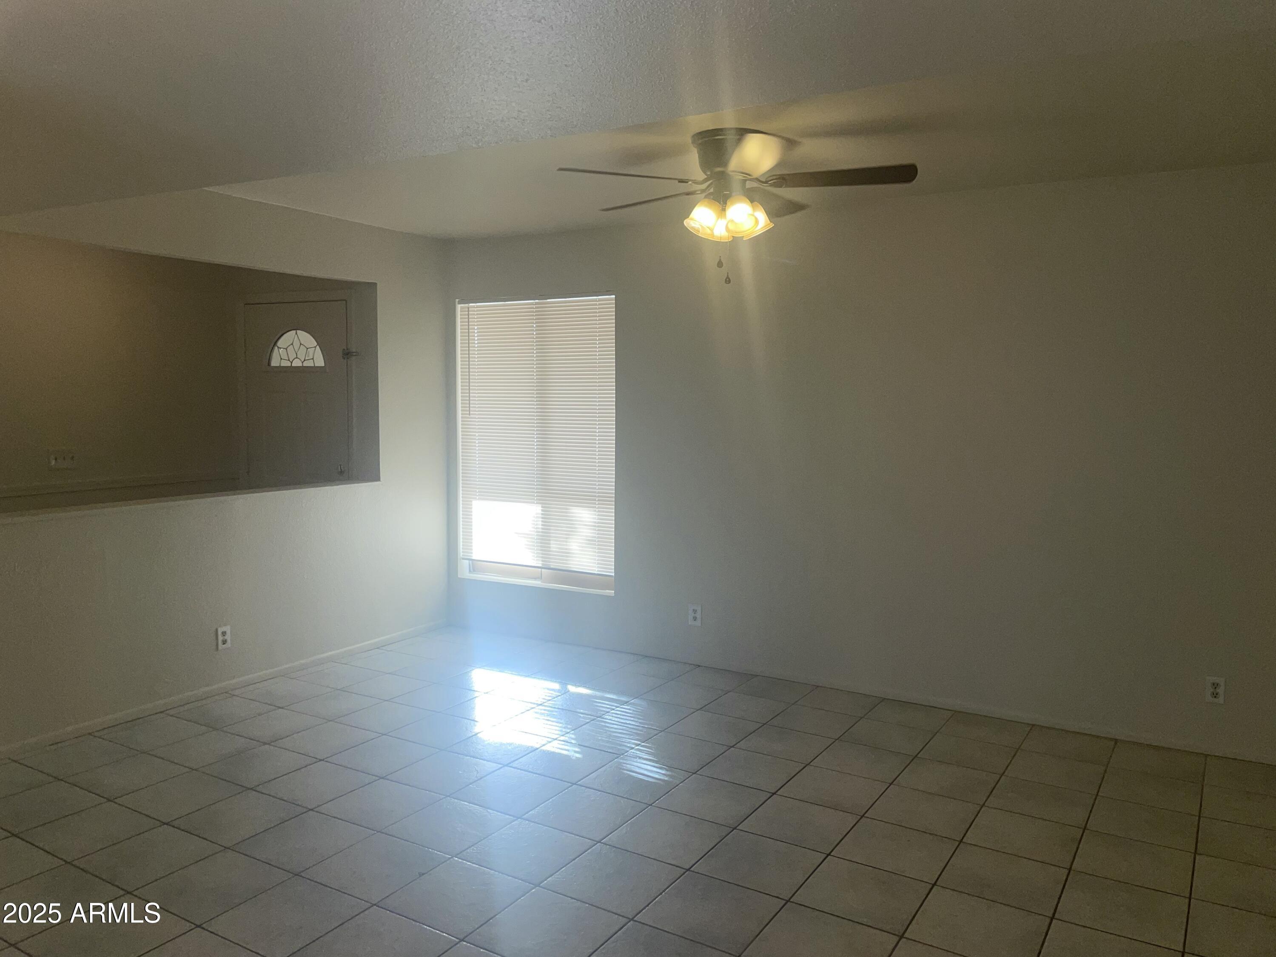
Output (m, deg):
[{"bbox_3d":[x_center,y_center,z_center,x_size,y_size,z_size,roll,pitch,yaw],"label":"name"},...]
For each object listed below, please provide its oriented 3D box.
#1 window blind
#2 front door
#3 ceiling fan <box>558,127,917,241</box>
[{"bbox_3d":[-0.612,-0.279,5.780,1.155,1.640,0.045,3,6,30],"label":"window blind"},{"bbox_3d":[-2.133,-0.070,6.025,0.914,2.035,0.050,3,6,30],"label":"front door"},{"bbox_3d":[0.333,-1.057,3.465,1.290,0.380,1.270,3,6,30],"label":"ceiling fan"}]

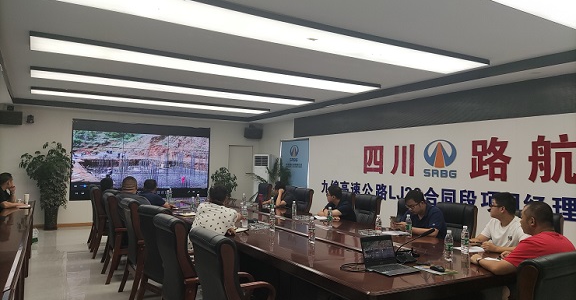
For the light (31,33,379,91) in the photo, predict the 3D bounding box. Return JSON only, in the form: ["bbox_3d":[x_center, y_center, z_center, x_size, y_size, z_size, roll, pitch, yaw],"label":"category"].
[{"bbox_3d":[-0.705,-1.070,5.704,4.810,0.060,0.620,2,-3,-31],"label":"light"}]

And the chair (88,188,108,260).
[{"bbox_3d":[-2.895,1.161,6.917,0.680,1.100,0.630,2,-3,-31],"label":"chair"}]

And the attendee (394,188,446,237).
[{"bbox_3d":[1.526,1.062,4.771,0.800,1.220,0.570,2,-3,-31],"label":"attendee"}]

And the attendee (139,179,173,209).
[{"bbox_3d":[-2.164,1.072,6.358,0.580,1.250,0.850,-1,-3,37],"label":"attendee"}]

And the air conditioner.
[{"bbox_3d":[-0.696,1.042,11.880,0.500,1.770,0.360,0,-2,14],"label":"air conditioner"}]

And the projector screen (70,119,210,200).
[{"bbox_3d":[-3.564,0.291,10.477,3.339,1.892,0.080,2,-3,-31],"label":"projector screen"}]

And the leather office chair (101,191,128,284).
[{"bbox_3d":[-2.080,1.115,5.528,0.680,1.100,0.630,2,-3,-31],"label":"leather office chair"}]

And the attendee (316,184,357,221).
[{"bbox_3d":[0.657,1.103,5.947,0.720,1.210,0.530,1,-2,-16],"label":"attendee"}]

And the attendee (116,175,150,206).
[{"bbox_3d":[-2.037,1.019,5.617,0.580,1.300,0.750,0,-2,19],"label":"attendee"}]

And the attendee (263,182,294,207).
[{"bbox_3d":[-0.249,1.165,7.592,0.720,1.200,0.530,1,-2,-16],"label":"attendee"}]

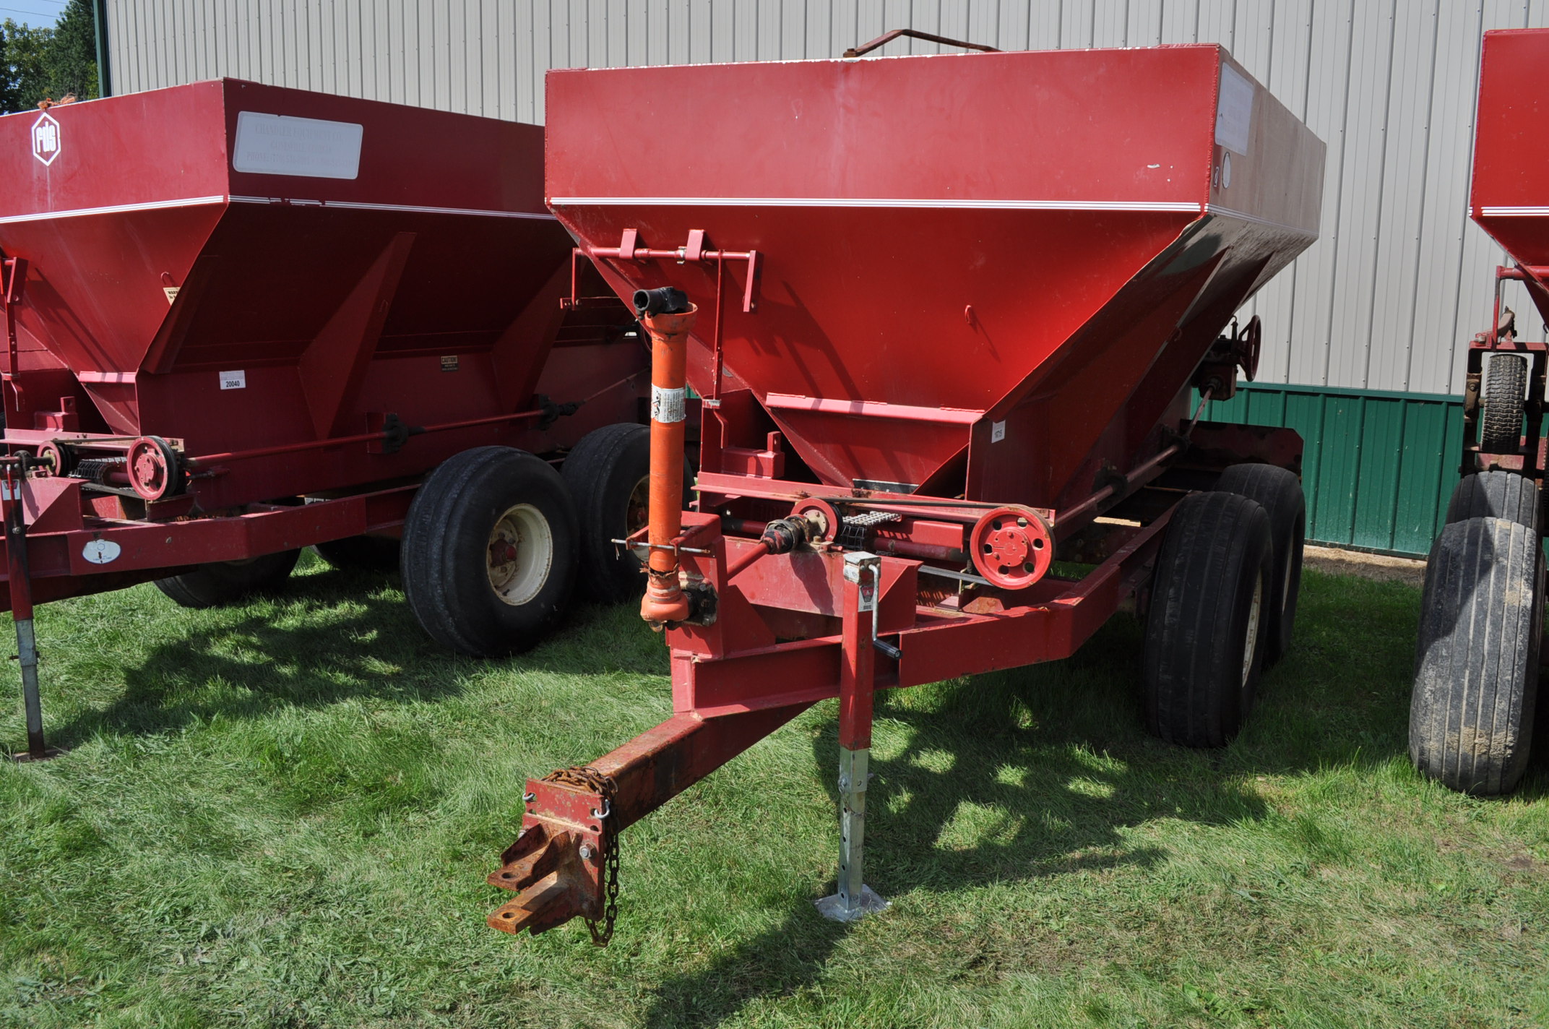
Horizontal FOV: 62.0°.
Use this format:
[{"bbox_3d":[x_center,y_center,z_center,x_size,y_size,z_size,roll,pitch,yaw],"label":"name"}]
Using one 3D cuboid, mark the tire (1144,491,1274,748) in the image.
[{"bbox_3d":[1.508,0.372,4.467,0.316,0.880,0.880,8,13,27],"label":"tire"}]

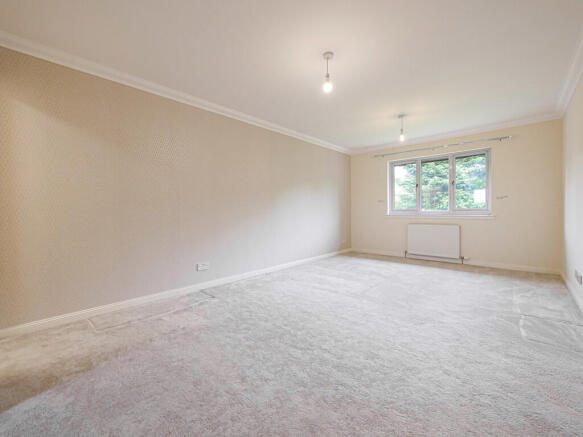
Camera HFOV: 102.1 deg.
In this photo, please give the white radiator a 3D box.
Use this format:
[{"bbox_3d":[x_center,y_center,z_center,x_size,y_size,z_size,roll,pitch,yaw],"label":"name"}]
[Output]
[{"bbox_3d":[2.736,0.435,4.564,0.892,0.638,0.110,0,2,44],"label":"white radiator"}]

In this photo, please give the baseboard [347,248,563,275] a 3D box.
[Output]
[{"bbox_3d":[2.733,0.792,4.649,3.459,0.090,0.020,0,2,44],"label":"baseboard"}]

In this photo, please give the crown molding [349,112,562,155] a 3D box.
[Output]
[{"bbox_3d":[2.682,-1.540,4.576,3.459,0.088,0.085,0,2,44],"label":"crown molding"}]

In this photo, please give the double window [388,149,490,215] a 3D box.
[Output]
[{"bbox_3d":[2.804,-0.647,4.637,1.735,1.151,0.130,0,2,44],"label":"double window"}]

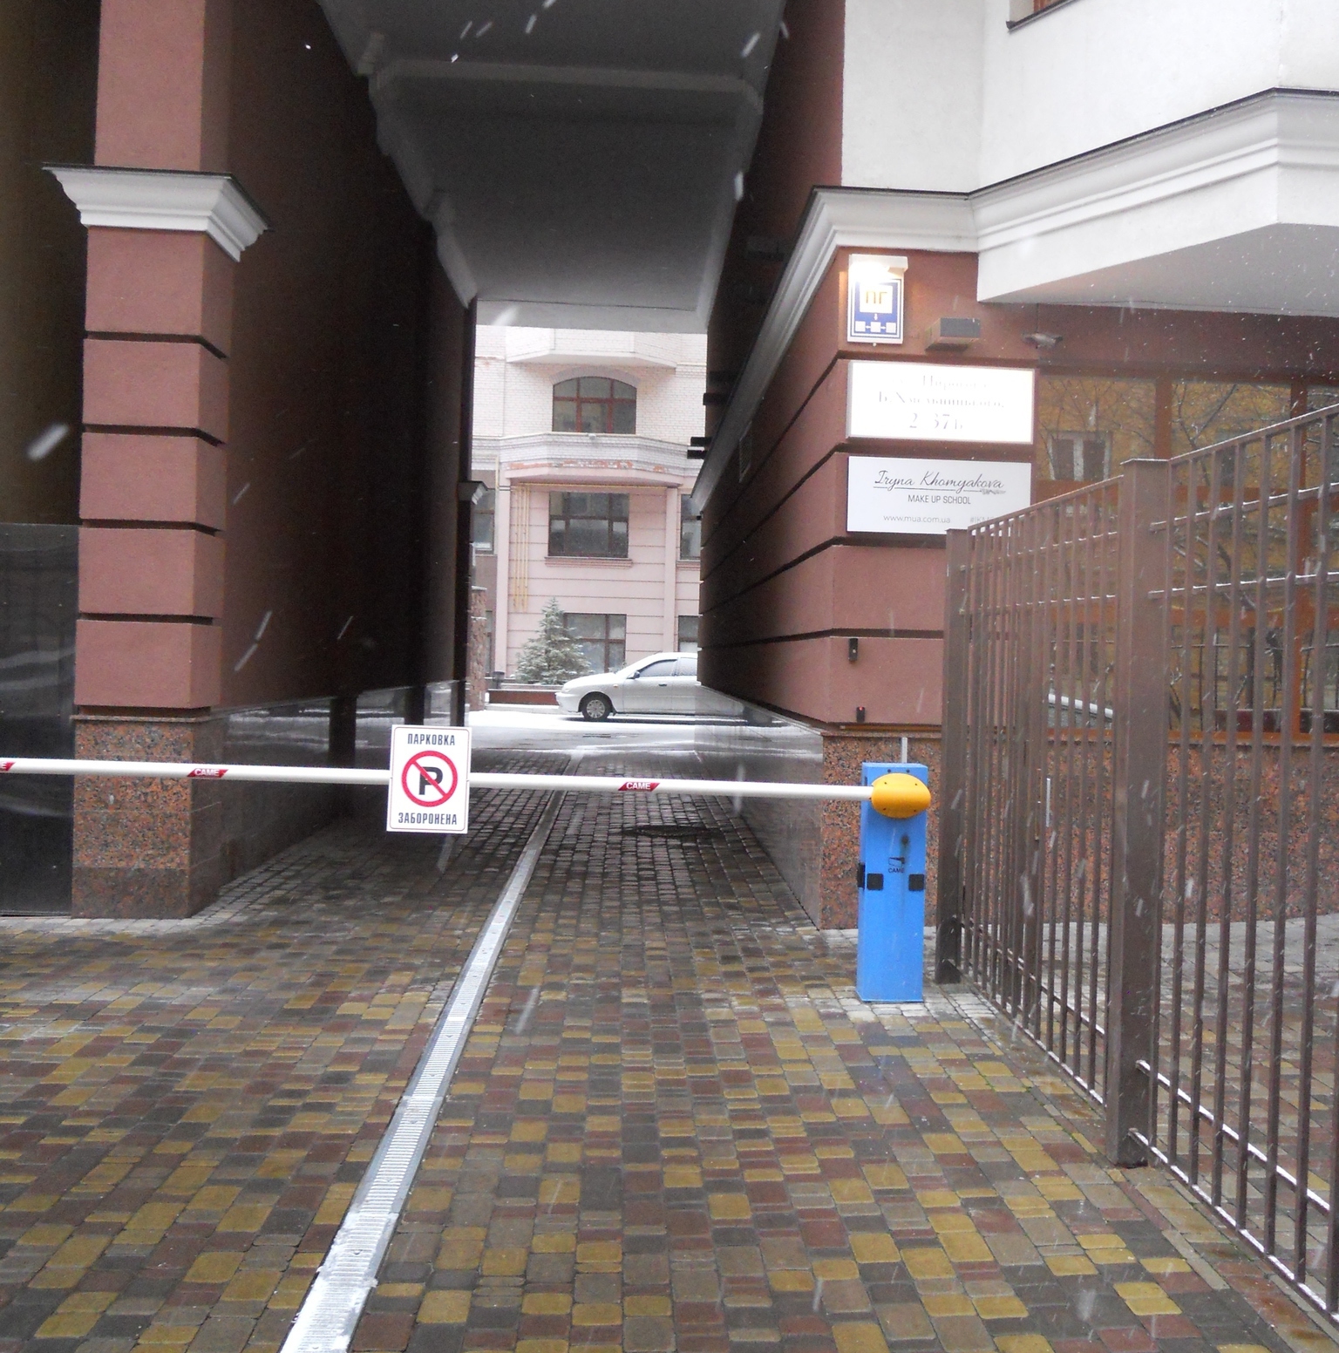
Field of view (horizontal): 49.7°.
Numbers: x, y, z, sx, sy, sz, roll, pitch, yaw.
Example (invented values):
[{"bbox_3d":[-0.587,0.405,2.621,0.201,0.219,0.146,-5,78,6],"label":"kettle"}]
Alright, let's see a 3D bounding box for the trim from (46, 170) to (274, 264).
[{"bbox_3d":[-2.740,-2.475,7.795,0.957,0.260,0.810,2,1,-2],"label":"trim"}]

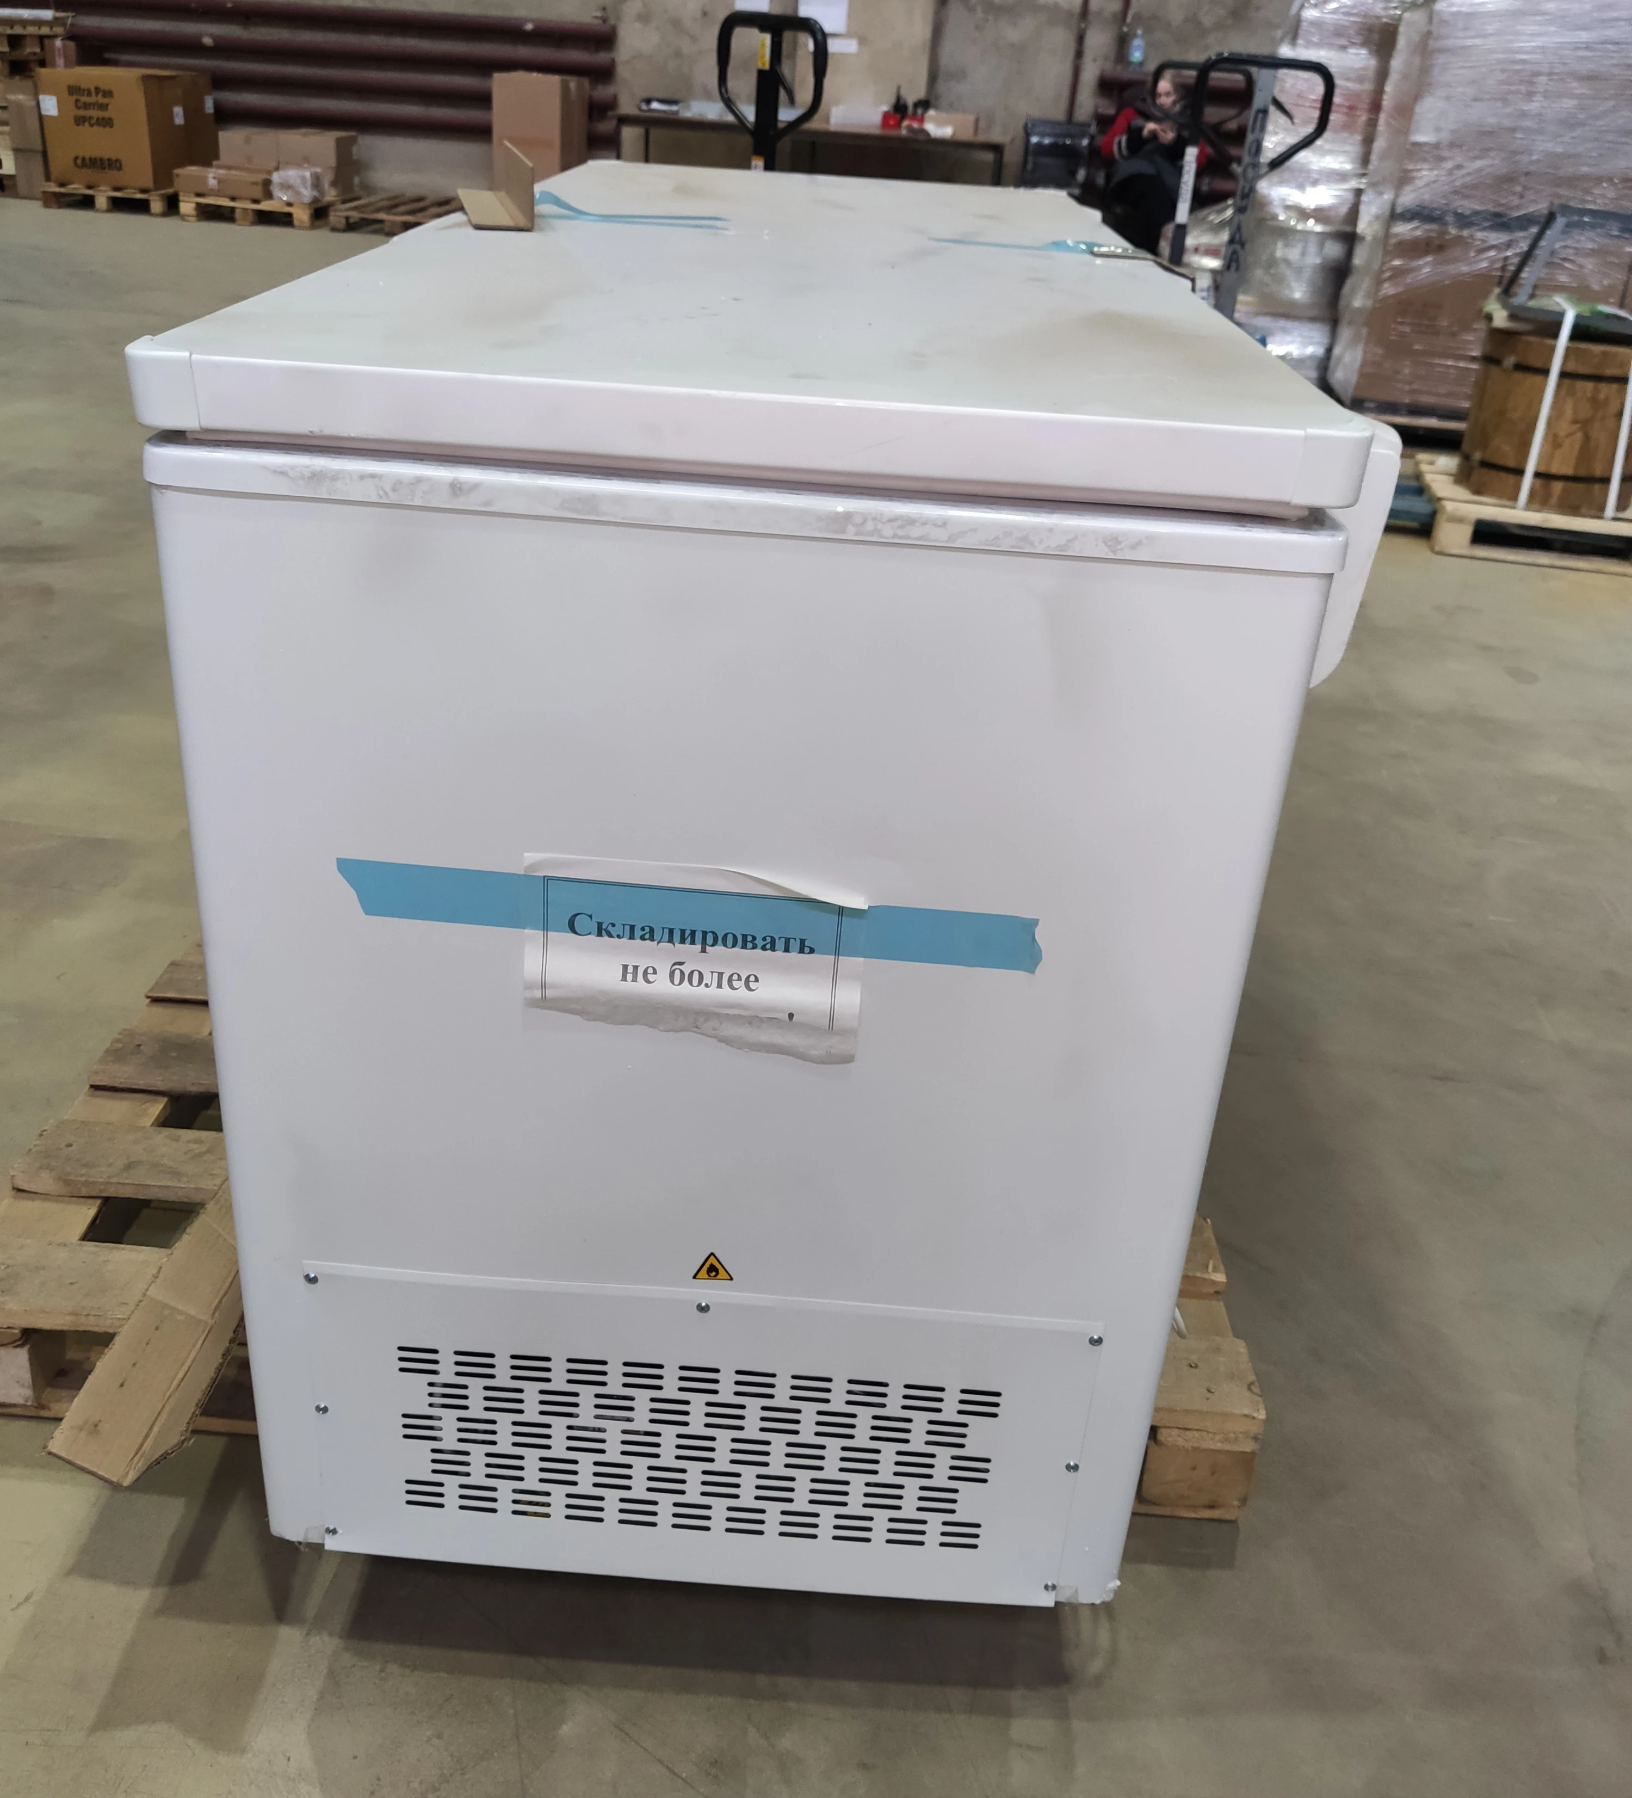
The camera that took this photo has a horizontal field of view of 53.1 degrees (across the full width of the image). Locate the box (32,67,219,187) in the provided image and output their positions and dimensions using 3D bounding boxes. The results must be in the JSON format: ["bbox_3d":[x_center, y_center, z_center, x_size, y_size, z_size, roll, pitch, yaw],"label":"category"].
[{"bbox_3d":[-4.496,-5.088,10.763,0.655,0.626,1.150,4,28,0],"label":"box"}]

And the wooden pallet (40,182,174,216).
[{"bbox_3d":[-4.497,-4.726,10.904,0.790,0.144,1.200,4,28,0],"label":"wooden pallet"}]

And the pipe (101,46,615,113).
[{"bbox_3d":[-3.179,-5.584,11.181,3.632,0.165,0.165,4,28,0],"label":"pipe"}]

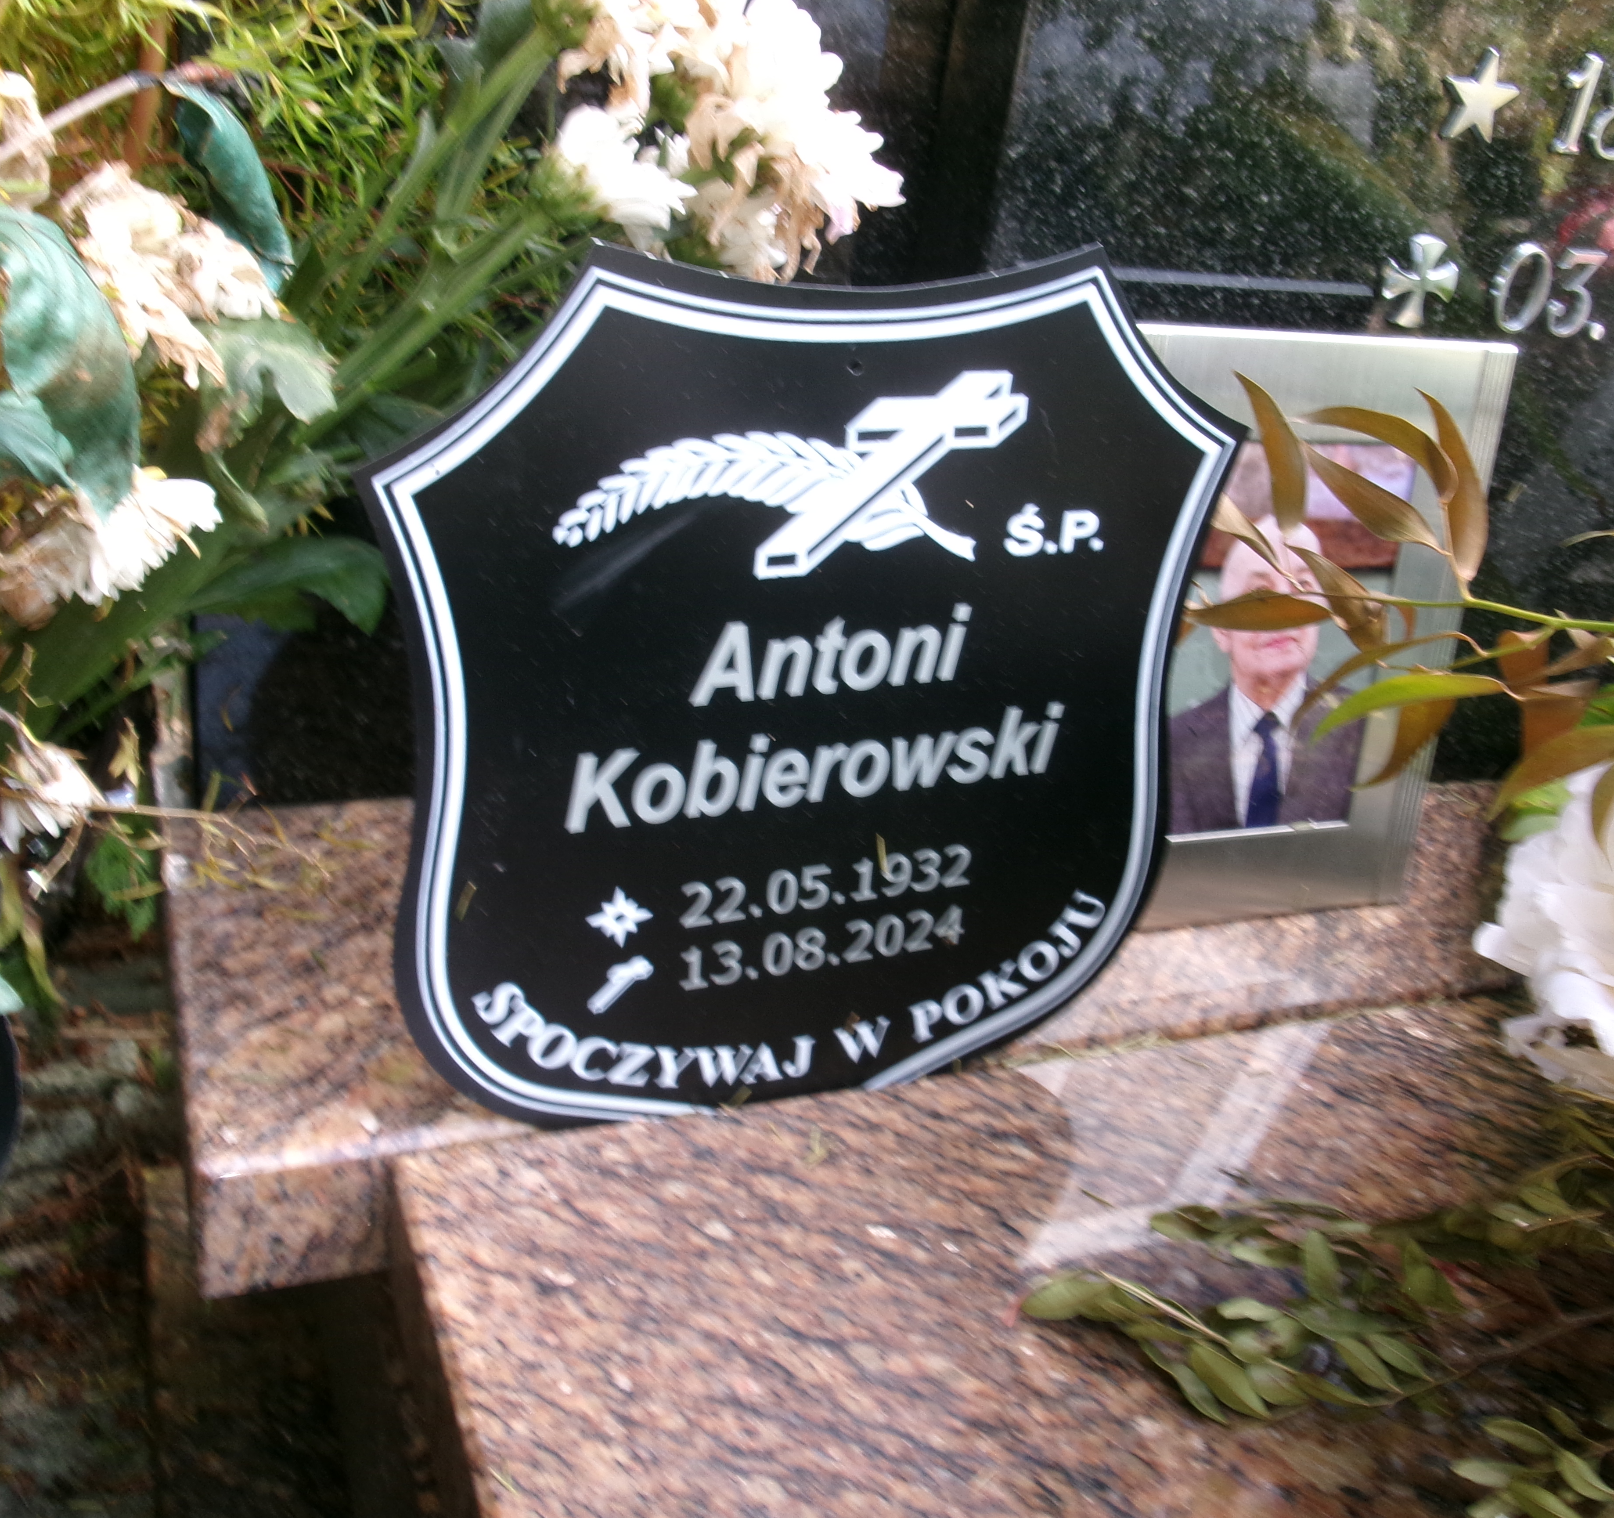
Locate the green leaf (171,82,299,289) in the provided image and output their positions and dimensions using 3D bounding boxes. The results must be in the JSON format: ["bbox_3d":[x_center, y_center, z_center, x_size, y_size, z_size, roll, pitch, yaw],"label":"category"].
[{"bbox_3d":[-0.216,-0.215,0.620,0.037,0.083,0.030,-29,9,-10],"label":"green leaf"}]

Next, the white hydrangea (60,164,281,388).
[{"bbox_3d":[-0.231,-0.179,0.605,0.078,0.070,0.060,-1,27,-14],"label":"white hydrangea"}]

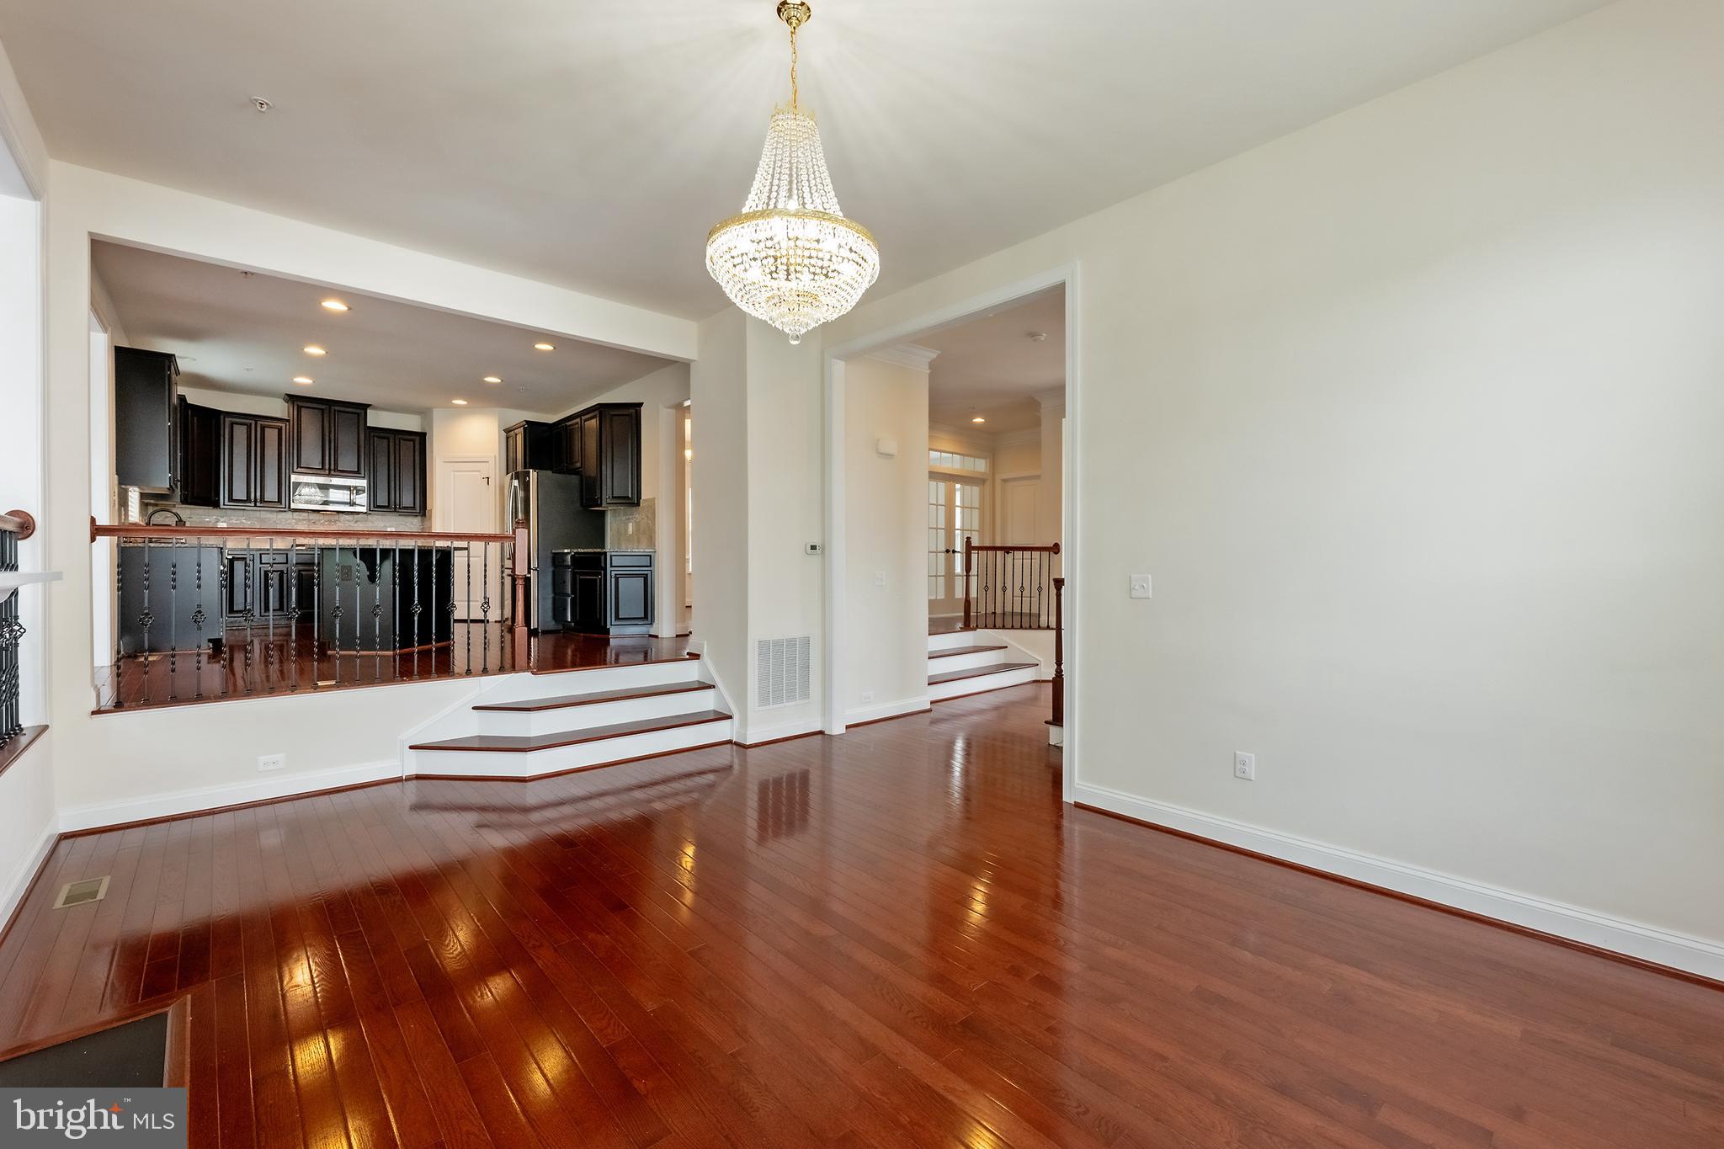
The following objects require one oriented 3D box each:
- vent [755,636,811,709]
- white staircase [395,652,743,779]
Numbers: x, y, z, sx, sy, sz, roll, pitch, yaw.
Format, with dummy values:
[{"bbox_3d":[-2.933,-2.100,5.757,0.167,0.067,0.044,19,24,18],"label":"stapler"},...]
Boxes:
[{"bbox_3d":[-0.561,0.715,4.940,0.510,0.519,0.030,0,1,-43],"label":"vent"},{"bbox_3d":[-1.840,0.949,4.450,1.927,0.564,0.627,0,1,-41],"label":"white staircase"}]

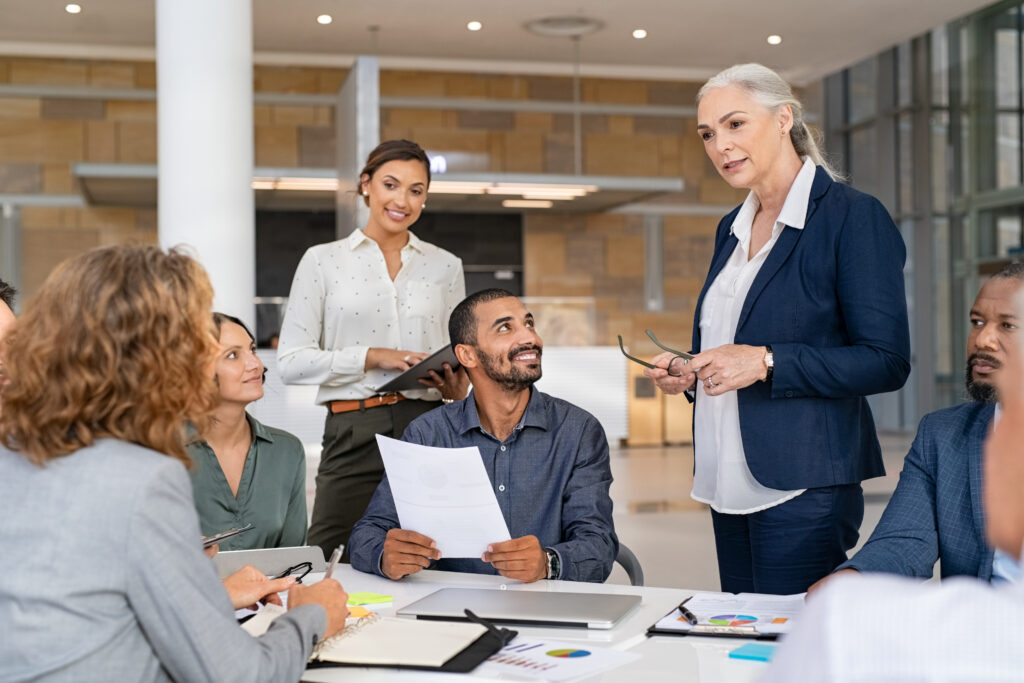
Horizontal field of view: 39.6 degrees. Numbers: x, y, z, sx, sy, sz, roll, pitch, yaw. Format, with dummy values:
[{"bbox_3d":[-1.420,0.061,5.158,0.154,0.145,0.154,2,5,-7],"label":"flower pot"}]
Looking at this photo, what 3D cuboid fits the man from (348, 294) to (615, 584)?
[{"bbox_3d":[-0.041,0.547,2.829,0.560,1.310,0.680,0,0,8],"label":"man"}]

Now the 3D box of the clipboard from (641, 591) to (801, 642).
[{"bbox_3d":[0.371,0.449,2.335,0.235,0.018,0.325,0,0,17],"label":"clipboard"}]

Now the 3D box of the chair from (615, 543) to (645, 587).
[{"bbox_3d":[0.006,0.792,2.948,0.580,0.820,0.580,0,0,14],"label":"chair"}]

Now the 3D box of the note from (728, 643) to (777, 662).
[{"bbox_3d":[0.365,0.454,2.072,0.076,0.006,0.076,0,0,28],"label":"note"}]

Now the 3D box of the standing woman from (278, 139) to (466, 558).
[{"bbox_3d":[-0.337,0.351,3.559,0.490,1.710,0.420,0,0,-14],"label":"standing woman"}]

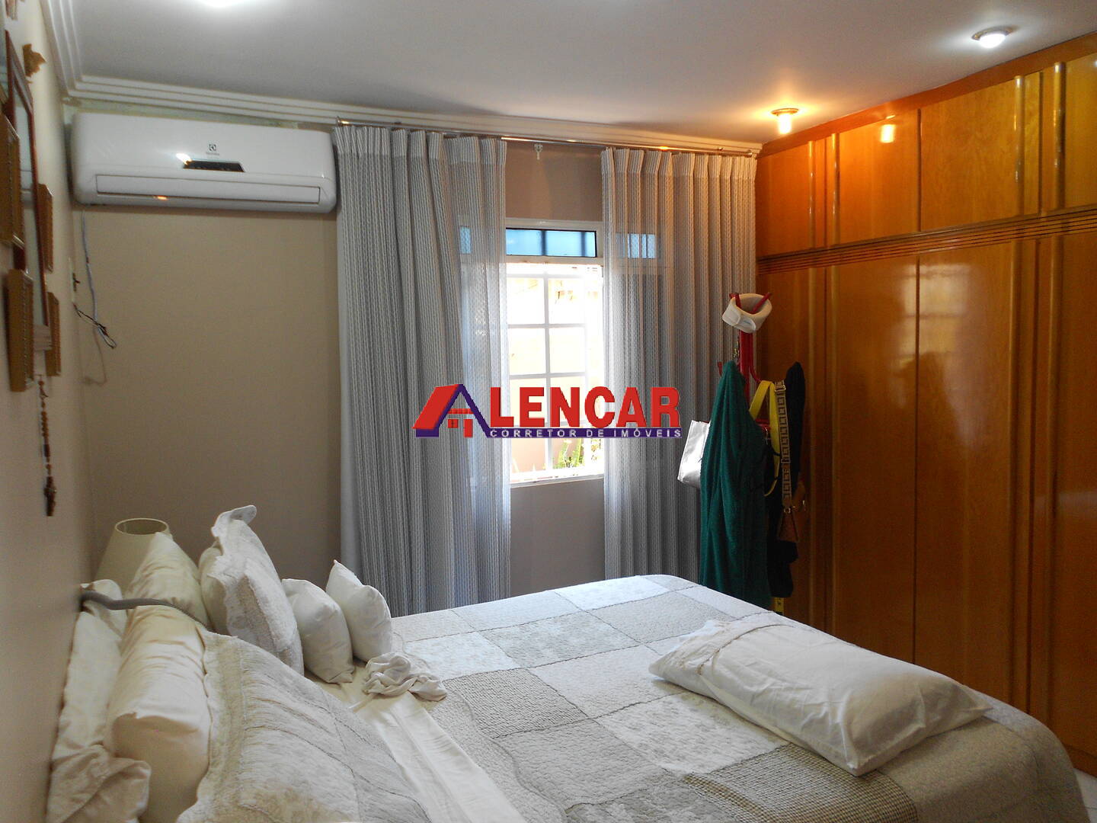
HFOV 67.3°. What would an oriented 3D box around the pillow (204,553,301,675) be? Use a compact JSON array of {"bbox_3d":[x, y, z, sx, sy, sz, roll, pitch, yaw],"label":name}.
[{"bbox_3d":[-0.773,0.577,2.294,0.140,0.450,0.580,-18,11,-24],"label":"pillow"}]

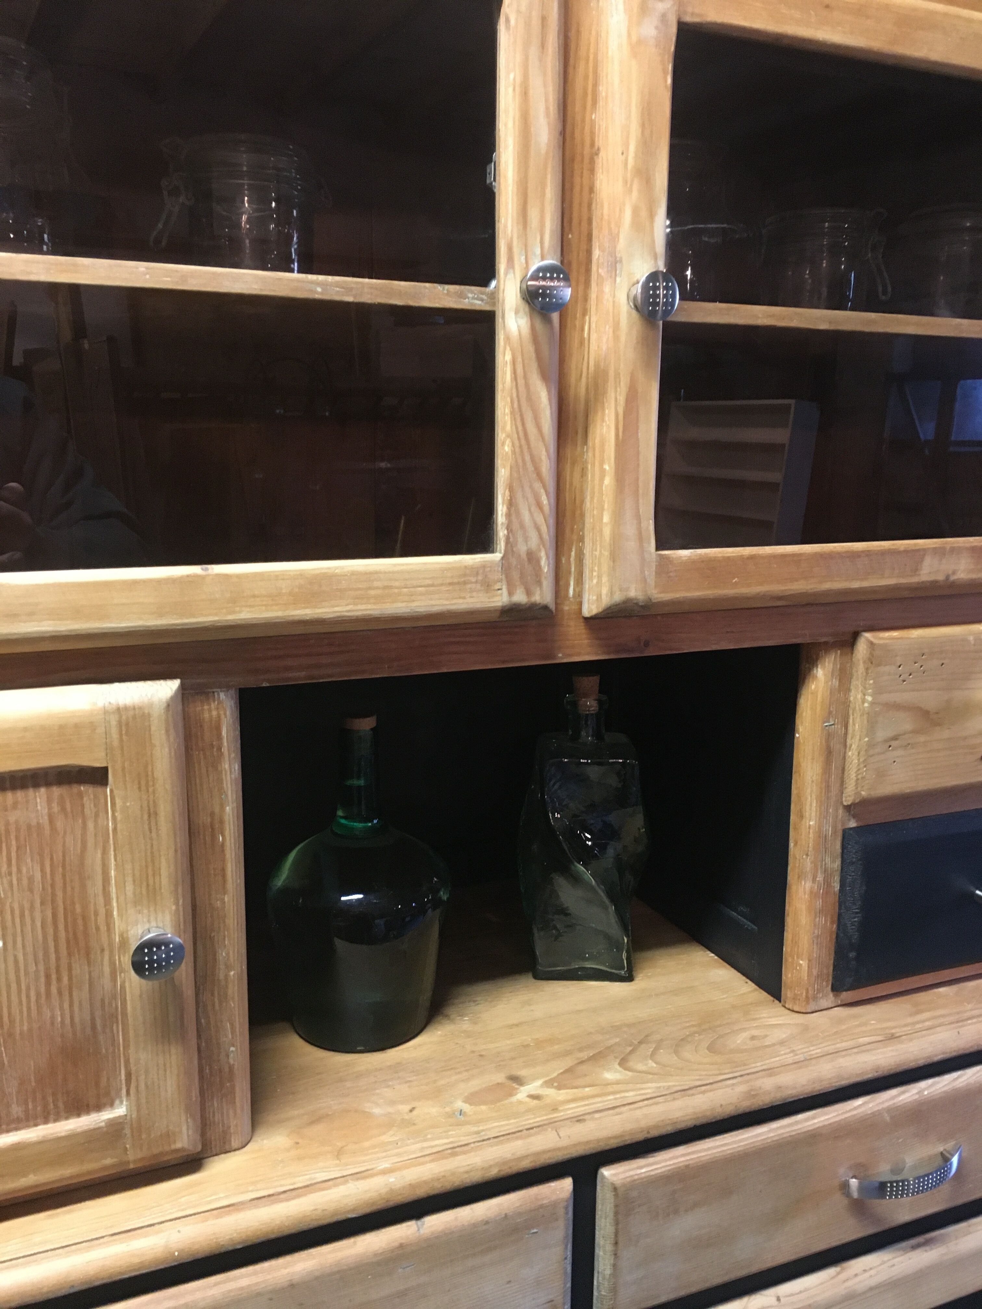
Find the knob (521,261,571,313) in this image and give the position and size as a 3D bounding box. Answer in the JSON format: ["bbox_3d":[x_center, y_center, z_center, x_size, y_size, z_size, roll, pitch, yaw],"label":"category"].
[{"bbox_3d":[0.031,-0.225,0.675,0.030,0.030,0.024,-4,12,-23],"label":"knob"}]

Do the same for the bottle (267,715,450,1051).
[{"bbox_3d":[-0.102,0.173,0.871,0.143,0.249,0.143,0,11,0],"label":"bottle"}]

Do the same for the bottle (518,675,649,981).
[{"bbox_3d":[0.083,0.148,0.974,0.110,0.261,0.110,1,11,1],"label":"bottle"}]

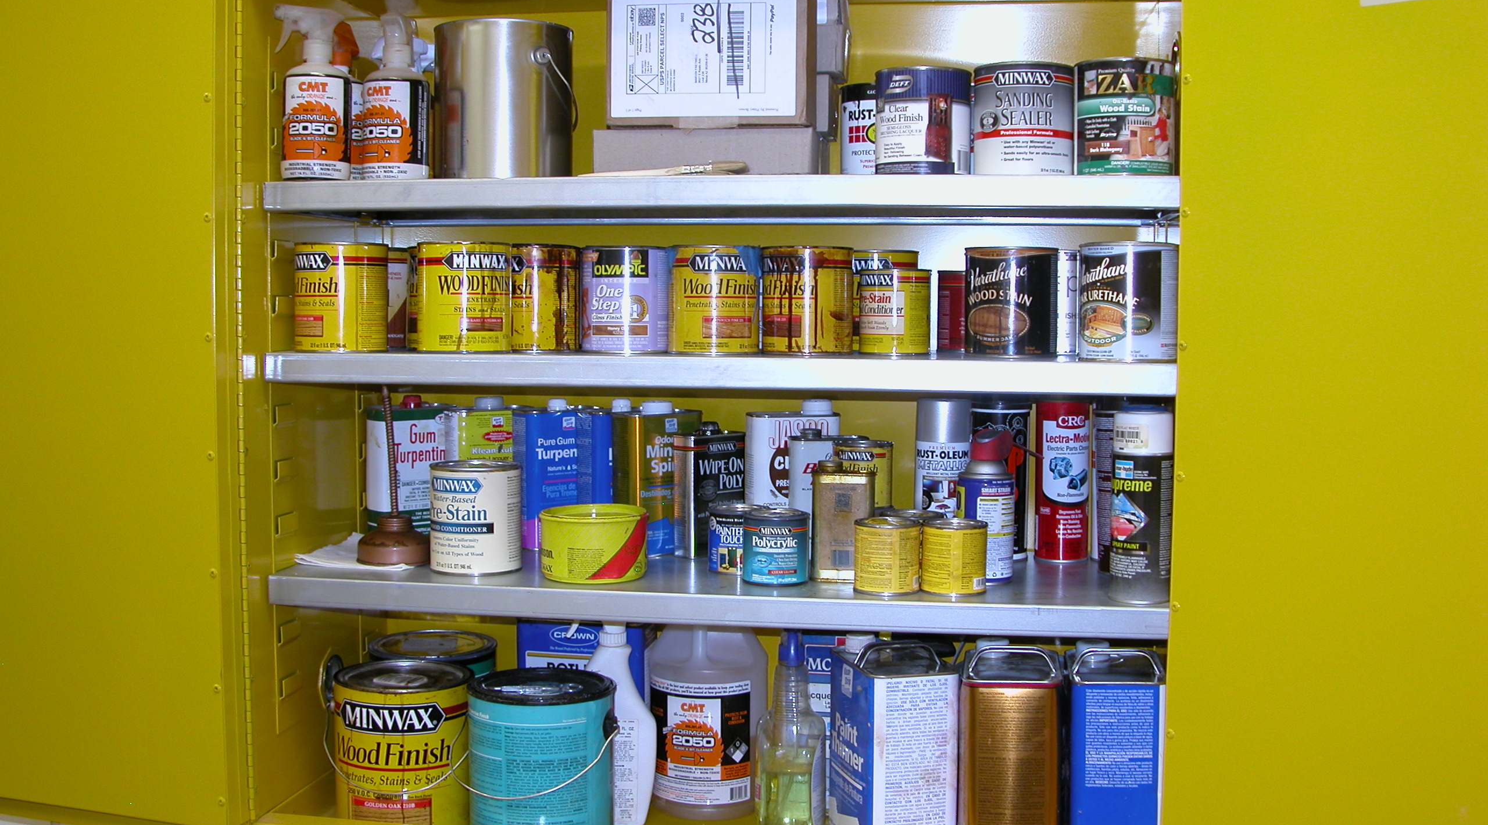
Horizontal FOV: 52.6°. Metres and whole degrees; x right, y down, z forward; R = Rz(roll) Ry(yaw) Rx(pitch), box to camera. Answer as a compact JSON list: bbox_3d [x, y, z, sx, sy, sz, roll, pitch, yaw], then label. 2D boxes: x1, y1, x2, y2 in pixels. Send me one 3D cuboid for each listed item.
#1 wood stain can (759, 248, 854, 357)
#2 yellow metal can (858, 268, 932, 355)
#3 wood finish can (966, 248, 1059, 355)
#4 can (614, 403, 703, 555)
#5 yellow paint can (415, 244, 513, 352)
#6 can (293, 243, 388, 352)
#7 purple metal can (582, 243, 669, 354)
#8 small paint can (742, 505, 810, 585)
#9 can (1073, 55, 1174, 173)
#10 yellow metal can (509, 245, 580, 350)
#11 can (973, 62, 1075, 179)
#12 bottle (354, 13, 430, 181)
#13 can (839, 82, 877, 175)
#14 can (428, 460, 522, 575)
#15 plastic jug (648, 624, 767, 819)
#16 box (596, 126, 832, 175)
[{"bbox_3d":[0.076,-0.133,1.784,0.108,0.124,0.108,0,4,0],"label":"wood stain can"},{"bbox_3d":[0.178,-0.116,1.769,0.086,0.099,0.086,1,4,9],"label":"yellow metal can"},{"bbox_3d":[0.313,-0.129,1.757,0.107,0.124,0.107,0,4,0],"label":"wood finish can"},{"bbox_3d":[-0.112,0.084,1.922,0.106,0.193,0.063,-3,5,-40],"label":"can"},{"bbox_3d":[-0.323,-0.132,1.739,0.108,0.124,0.108,0,4,0],"label":"yellow paint can"},{"bbox_3d":[-0.472,-0.134,1.765,0.107,0.124,0.107,0,4,0],"label":"can"},{"bbox_3d":[-0.136,-0.132,1.780,0.108,0.124,0.108,0,4,0],"label":"purple metal can"},{"bbox_3d":[0.036,0.151,1.700,0.074,0.077,0.074,0,4,1],"label":"small paint can"},{"bbox_3d":[0.408,-0.308,1.610,0.107,0.124,0.107,1,4,14],"label":"can"},{"bbox_3d":[-0.251,-0.136,1.806,0.108,0.124,0.108,0,4,0],"label":"yellow metal can"},{"bbox_3d":[0.311,-0.318,1.670,0.108,0.124,0.108,1,4,9],"label":"can"},{"bbox_3d":[-0.414,-0.373,1.804,0.076,0.206,0.088,1,4,10],"label":"bottle"},{"bbox_3d":[0.170,-0.324,1.801,0.108,0.124,0.108,1,4,5],"label":"can"},{"bbox_3d":[-0.318,0.123,1.785,0.107,0.123,0.107,0,4,0],"label":"can"},{"bbox_3d":[-0.046,0.348,1.898,0.156,0.295,0.156,1,4,6],"label":"plastic jug"},{"bbox_3d":[-0.038,-0.301,1.835,0.258,0.070,0.150,1,4,9],"label":"box"}]

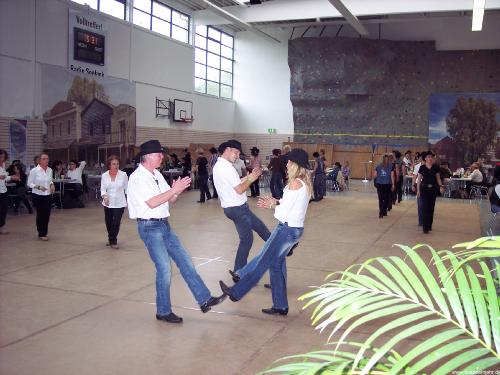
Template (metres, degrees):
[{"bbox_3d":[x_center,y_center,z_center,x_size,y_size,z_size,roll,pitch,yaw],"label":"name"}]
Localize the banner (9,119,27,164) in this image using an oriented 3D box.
[{"bbox_3d":[-7.858,-1.421,19.106,0.060,1.750,0.780,3,4,22],"label":"banner"}]

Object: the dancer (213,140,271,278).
[{"bbox_3d":[0.038,0.317,7.339,1.150,1.840,0.550,3,4,22],"label":"dancer"}]

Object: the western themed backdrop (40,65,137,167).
[{"bbox_3d":[-6.298,-2.474,22.894,0.080,4.250,6.050,3,4,22],"label":"western themed backdrop"}]

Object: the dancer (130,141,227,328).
[{"bbox_3d":[-0.732,0.433,5.713,1.030,1.800,0.550,3,4,22],"label":"dancer"}]

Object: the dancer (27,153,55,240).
[{"bbox_3d":[-3.738,0.153,10.100,0.470,1.570,0.360,0,4,-23],"label":"dancer"}]

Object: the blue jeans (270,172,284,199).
[{"bbox_3d":[0.947,-0.048,18.904,0.450,0.950,0.320,0,4,-18],"label":"blue jeans"}]

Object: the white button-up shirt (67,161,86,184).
[{"bbox_3d":[-4.867,-0.421,15.800,0.520,0.650,0.320,3,4,14],"label":"white button-up shirt"}]

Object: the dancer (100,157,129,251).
[{"bbox_3d":[-2.311,0.223,9.590,0.460,1.580,0.360,1,4,-9],"label":"dancer"}]

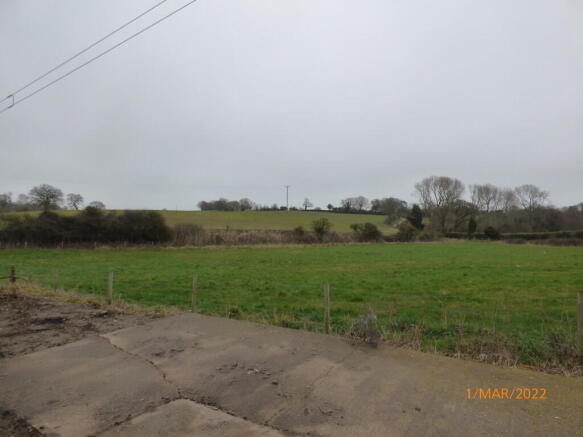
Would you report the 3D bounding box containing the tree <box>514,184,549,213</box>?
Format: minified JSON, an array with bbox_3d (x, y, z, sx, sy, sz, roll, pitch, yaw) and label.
[{"bbox_3d":[88.360,-3.500,124.000,12.520,18.040,11.890,0,-1,0],"label":"tree"}]

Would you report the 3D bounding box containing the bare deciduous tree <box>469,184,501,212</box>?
[{"bbox_3d":[69.910,-3.440,122.000,11.590,17.750,11.010,0,-1,0],"label":"bare deciduous tree"}]

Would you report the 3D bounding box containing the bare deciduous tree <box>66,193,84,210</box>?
[{"bbox_3d":[-99.410,-7.820,155.000,8.280,8.280,7.870,0,-1,0],"label":"bare deciduous tree"}]

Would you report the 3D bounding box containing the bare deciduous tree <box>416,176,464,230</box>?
[{"bbox_3d":[47.460,-4.490,108.000,16.030,17.960,14.430,0,-1,0],"label":"bare deciduous tree"}]

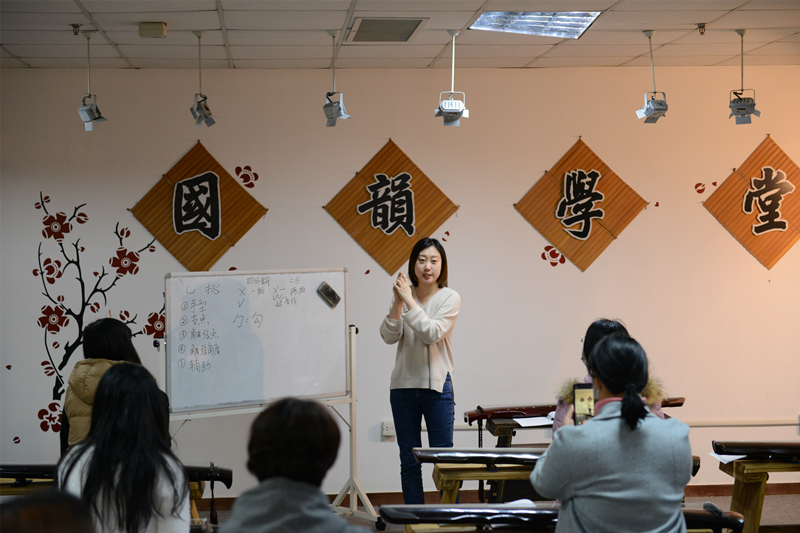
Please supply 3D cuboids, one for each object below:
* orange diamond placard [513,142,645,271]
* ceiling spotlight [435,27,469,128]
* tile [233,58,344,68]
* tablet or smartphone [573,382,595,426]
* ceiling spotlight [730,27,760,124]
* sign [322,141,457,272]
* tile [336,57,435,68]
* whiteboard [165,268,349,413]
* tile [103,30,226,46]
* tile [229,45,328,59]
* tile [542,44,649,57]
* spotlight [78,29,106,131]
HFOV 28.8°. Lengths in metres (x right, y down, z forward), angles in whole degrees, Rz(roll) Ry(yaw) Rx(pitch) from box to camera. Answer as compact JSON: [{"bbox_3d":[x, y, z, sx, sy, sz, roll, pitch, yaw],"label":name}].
[{"bbox_3d":[1.124,-0.378,9.652,0.845,0.845,0.024,-1,1,-5],"label":"orange diamond placard"},{"bbox_3d":[0.262,-0.952,7.896,0.170,0.482,0.180,-1,1,-5],"label":"ceiling spotlight"},{"bbox_3d":[-0.700,-1.214,9.234,0.600,0.020,0.520,-1,1,-5],"label":"tile"},{"bbox_3d":[0.612,0.460,5.150,0.072,0.146,0.009,-3,1,-17],"label":"tablet or smartphone"},{"bbox_3d":[1.784,-0.976,8.053,0.170,0.482,0.180,-1,1,4],"label":"ceiling spotlight"},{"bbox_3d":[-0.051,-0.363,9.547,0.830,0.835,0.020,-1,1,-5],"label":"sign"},{"bbox_3d":[-0.104,-1.219,9.272,0.598,0.018,0.540,-1,1,-5],"label":"tile"},{"bbox_3d":[-0.755,0.385,8.455,1.200,0.735,0.028,-2,1,-41],"label":"whiteboard"},{"bbox_3d":[-1.199,-1.185,7.997,0.595,0.020,0.595,-1,1,-5],"label":"tile"},{"bbox_3d":[-0.654,-1.204,8.655,0.595,0.020,0.595,-1,1,-5],"label":"tile"},{"bbox_3d":[1.141,-1.228,8.806,0.598,0.018,0.598,-1,1,-5],"label":"tile"},{"bbox_3d":[-1.544,-0.920,7.772,0.140,0.495,0.150,0,1,44],"label":"spotlight"}]

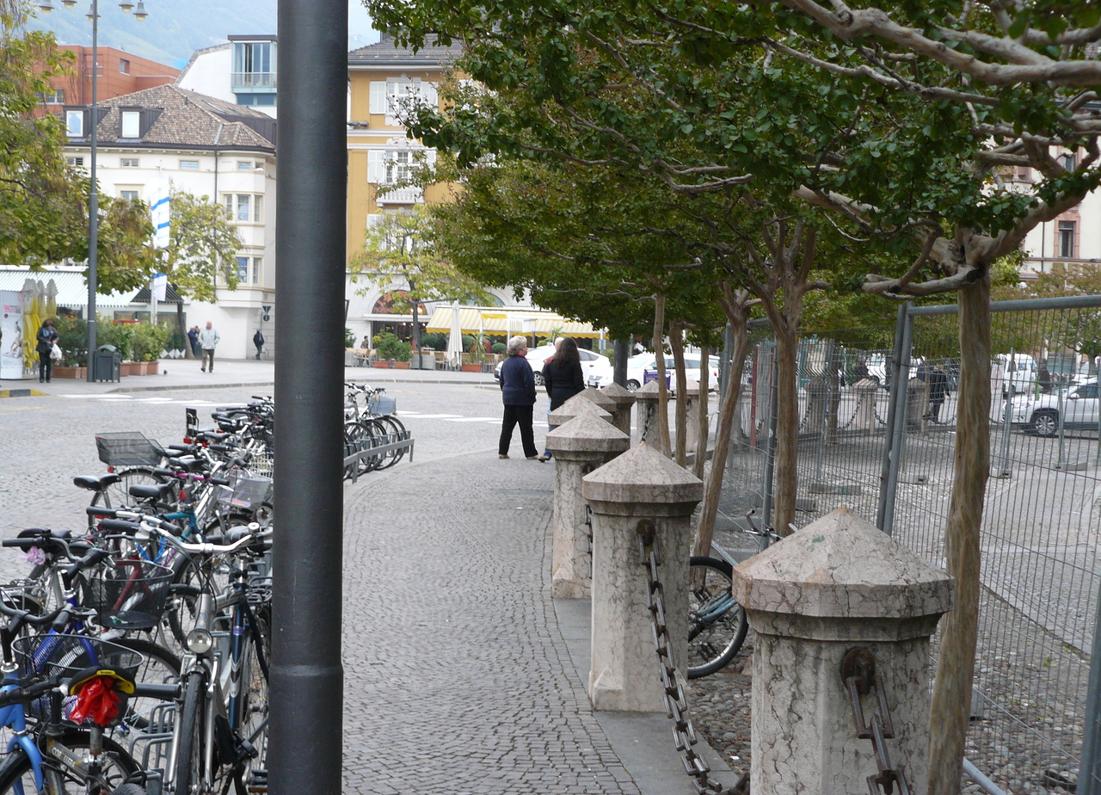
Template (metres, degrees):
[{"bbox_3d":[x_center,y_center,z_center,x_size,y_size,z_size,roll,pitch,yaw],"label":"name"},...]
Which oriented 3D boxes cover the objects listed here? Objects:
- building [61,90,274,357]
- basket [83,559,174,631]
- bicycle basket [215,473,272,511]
[{"bbox_3d":[-23.131,-10.362,121.500,14.000,16.200,13.000,1,3,2],"label":"building"},{"bbox_3d":[-1.426,0.670,6.800,0.270,0.200,0.340,0,6,-10],"label":"basket"},{"bbox_3d":[-1.622,0.503,10.600,0.340,0.200,0.270,0,2,-45],"label":"bicycle basket"}]

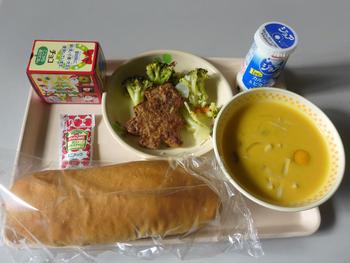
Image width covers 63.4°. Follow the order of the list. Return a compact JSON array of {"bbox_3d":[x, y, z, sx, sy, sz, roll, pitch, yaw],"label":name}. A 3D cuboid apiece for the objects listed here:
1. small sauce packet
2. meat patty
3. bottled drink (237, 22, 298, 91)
[{"bbox_3d":[-0.119,0.011,0.346,0.043,0.010,0.074,-4,64,-6],"label":"small sauce packet"},{"bbox_3d":[-0.025,-0.019,0.356,0.073,0.017,0.093,-1,63,-5],"label":"meat patty"},{"bbox_3d":[0.116,-0.089,0.368,0.051,0.091,0.051,10,63,1],"label":"bottled drink"}]

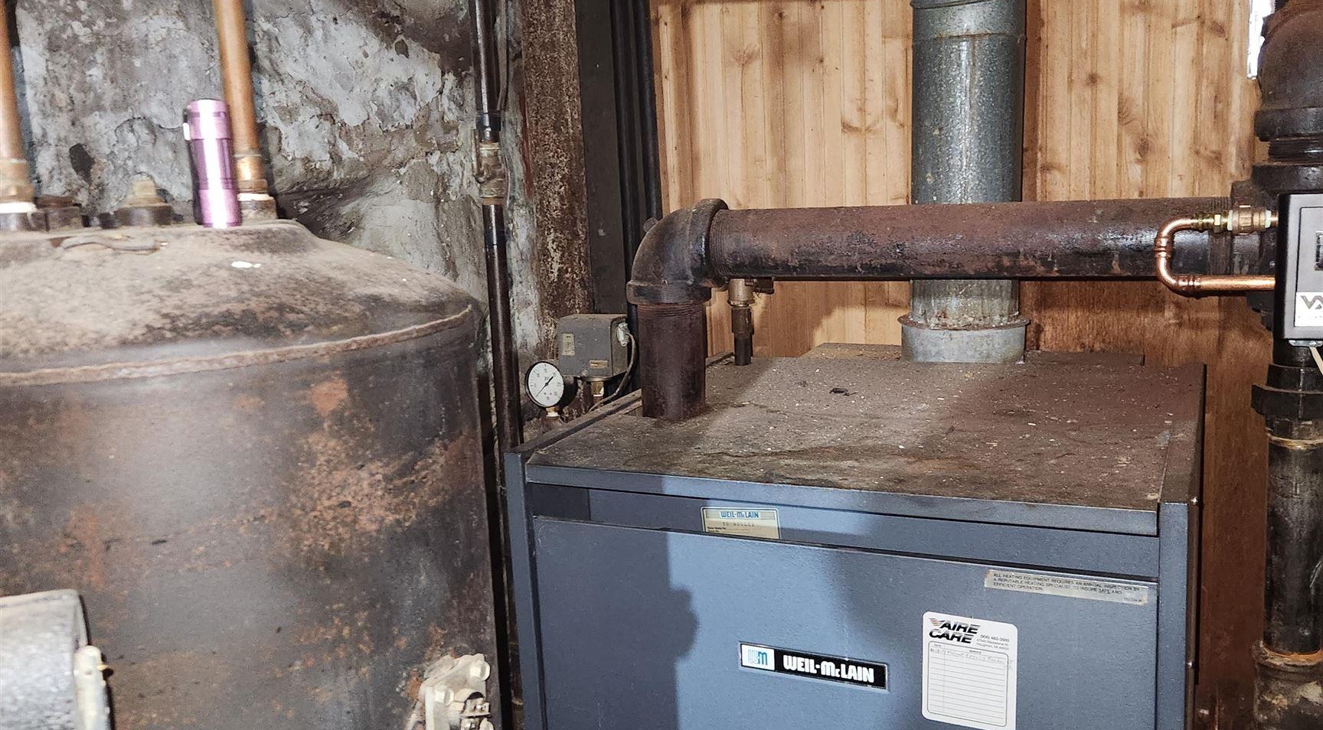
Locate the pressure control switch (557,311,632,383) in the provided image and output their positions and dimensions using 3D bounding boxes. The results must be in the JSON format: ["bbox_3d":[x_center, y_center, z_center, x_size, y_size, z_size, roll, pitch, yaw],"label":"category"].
[{"bbox_3d":[-0.106,-0.027,1.870,0.093,0.096,0.060,1,11,26],"label":"pressure control switch"}]

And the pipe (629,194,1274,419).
[{"bbox_3d":[0.320,-0.068,1.499,0.792,0.292,0.117,1,11,25],"label":"pipe"}]

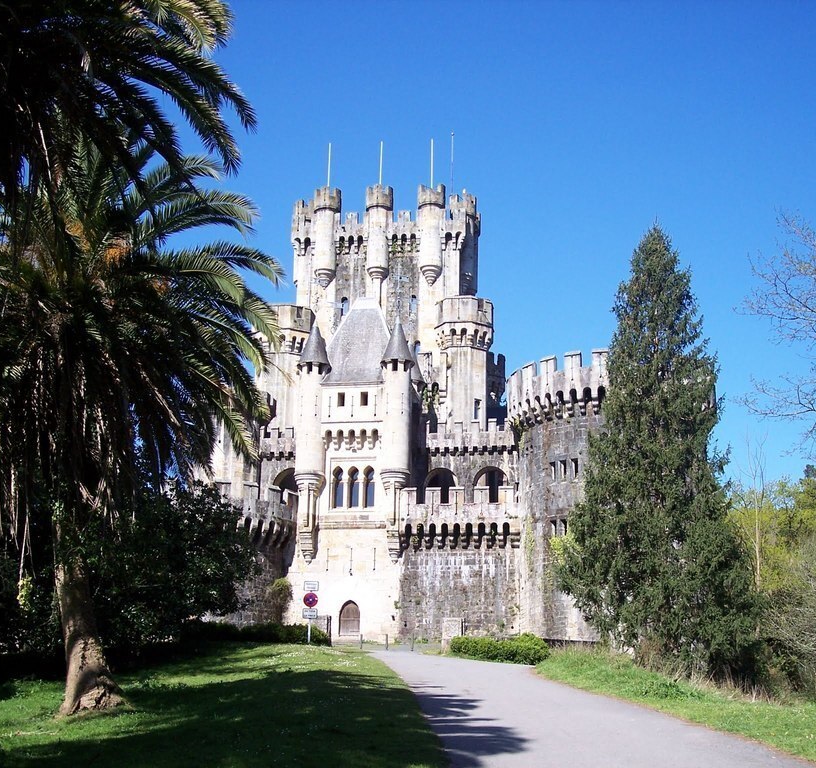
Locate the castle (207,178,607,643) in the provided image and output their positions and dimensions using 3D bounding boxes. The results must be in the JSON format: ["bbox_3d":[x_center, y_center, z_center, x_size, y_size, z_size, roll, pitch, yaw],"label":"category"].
[{"bbox_3d":[1.800,0.378,80.486,31.000,34.000,29.000,-1,-11,6],"label":"castle"}]

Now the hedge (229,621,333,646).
[{"bbox_3d":[-5.550,10.356,47.899,4.300,1.000,1.400,-1,-11,3],"label":"hedge"}]

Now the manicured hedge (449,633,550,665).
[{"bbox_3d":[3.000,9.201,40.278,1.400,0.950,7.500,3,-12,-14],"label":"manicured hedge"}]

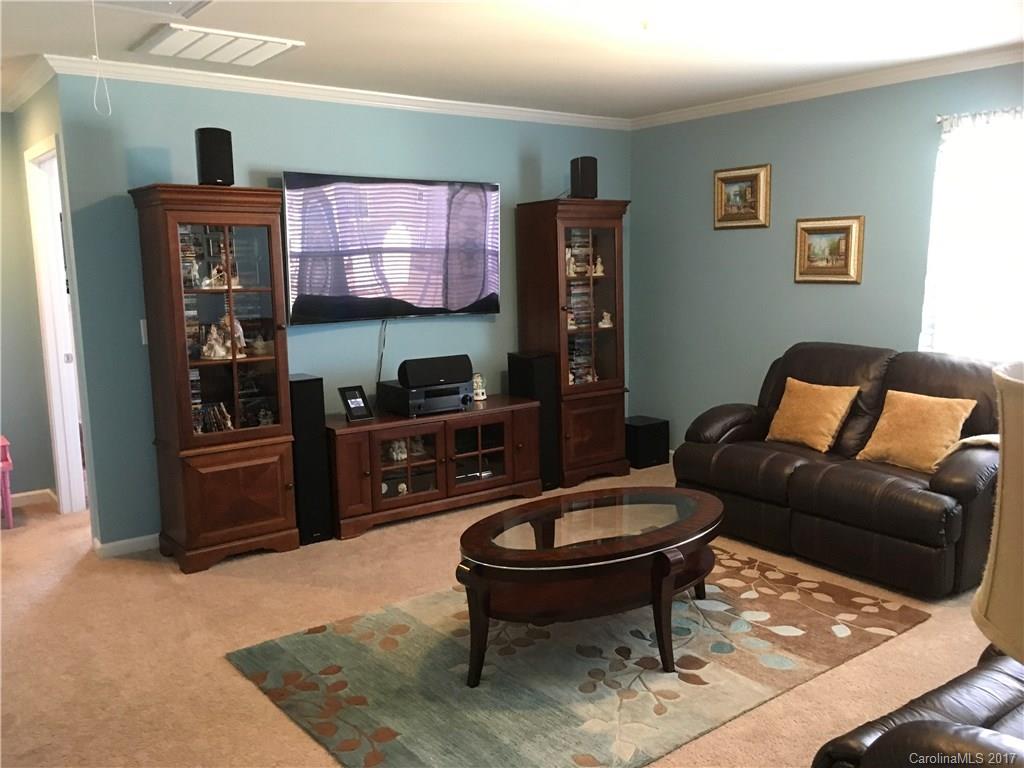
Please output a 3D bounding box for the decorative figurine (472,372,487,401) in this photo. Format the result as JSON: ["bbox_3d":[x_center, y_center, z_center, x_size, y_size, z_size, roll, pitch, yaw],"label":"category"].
[{"bbox_3d":[-0.206,0.011,5.482,0.080,0.173,0.080,-7,10,-37],"label":"decorative figurine"}]

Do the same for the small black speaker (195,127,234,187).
[{"bbox_3d":[-1.418,-1.073,4.098,0.151,0.267,0.151,-7,10,-37],"label":"small black speaker"}]

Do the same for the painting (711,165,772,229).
[{"bbox_3d":[1.489,-1.200,5.543,0.045,0.389,0.439,-7,10,-37],"label":"painting"}]

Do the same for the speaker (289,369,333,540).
[{"bbox_3d":[-1.135,0.401,4.662,0.188,0.880,0.253,-7,11,-36],"label":"speaker"}]

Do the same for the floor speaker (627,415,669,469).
[{"bbox_3d":[0.940,0.423,6.215,0.284,0.320,0.276,-7,11,-36],"label":"floor speaker"}]

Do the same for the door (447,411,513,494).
[{"bbox_3d":[-0.189,0.416,5.115,0.477,0.450,0.022,-7,10,-37],"label":"door"}]

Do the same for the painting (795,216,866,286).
[{"bbox_3d":[1.879,-0.787,5.095,0.045,0.388,0.439,-7,10,-37],"label":"painting"}]

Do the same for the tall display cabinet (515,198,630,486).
[{"bbox_3d":[0.429,-0.286,5.823,0.615,1.851,0.456,-7,11,-35],"label":"tall display cabinet"}]

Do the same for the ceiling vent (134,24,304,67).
[{"bbox_3d":[-1.320,-1.511,3.841,0.583,0.022,0.583,-7,10,-37],"label":"ceiling vent"}]

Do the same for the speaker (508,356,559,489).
[{"bbox_3d":[0.142,0.230,5.569,0.201,0.871,0.256,-7,10,-37],"label":"speaker"}]

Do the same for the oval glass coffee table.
[{"bbox_3d":[0.343,0.774,3.377,1.310,0.496,0.829,-7,11,-36],"label":"oval glass coffee table"}]

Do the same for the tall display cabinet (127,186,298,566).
[{"bbox_3d":[-1.499,-0.045,4.388,0.615,1.851,0.456,-7,11,-37],"label":"tall display cabinet"}]

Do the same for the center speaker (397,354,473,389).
[{"bbox_3d":[-0.457,-0.082,5.048,0.431,0.170,0.172,-7,2,-36],"label":"center speaker"}]

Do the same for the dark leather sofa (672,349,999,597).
[{"bbox_3d":[1.672,0.338,4.312,0.955,0.975,1.588,-7,10,-37],"label":"dark leather sofa"}]

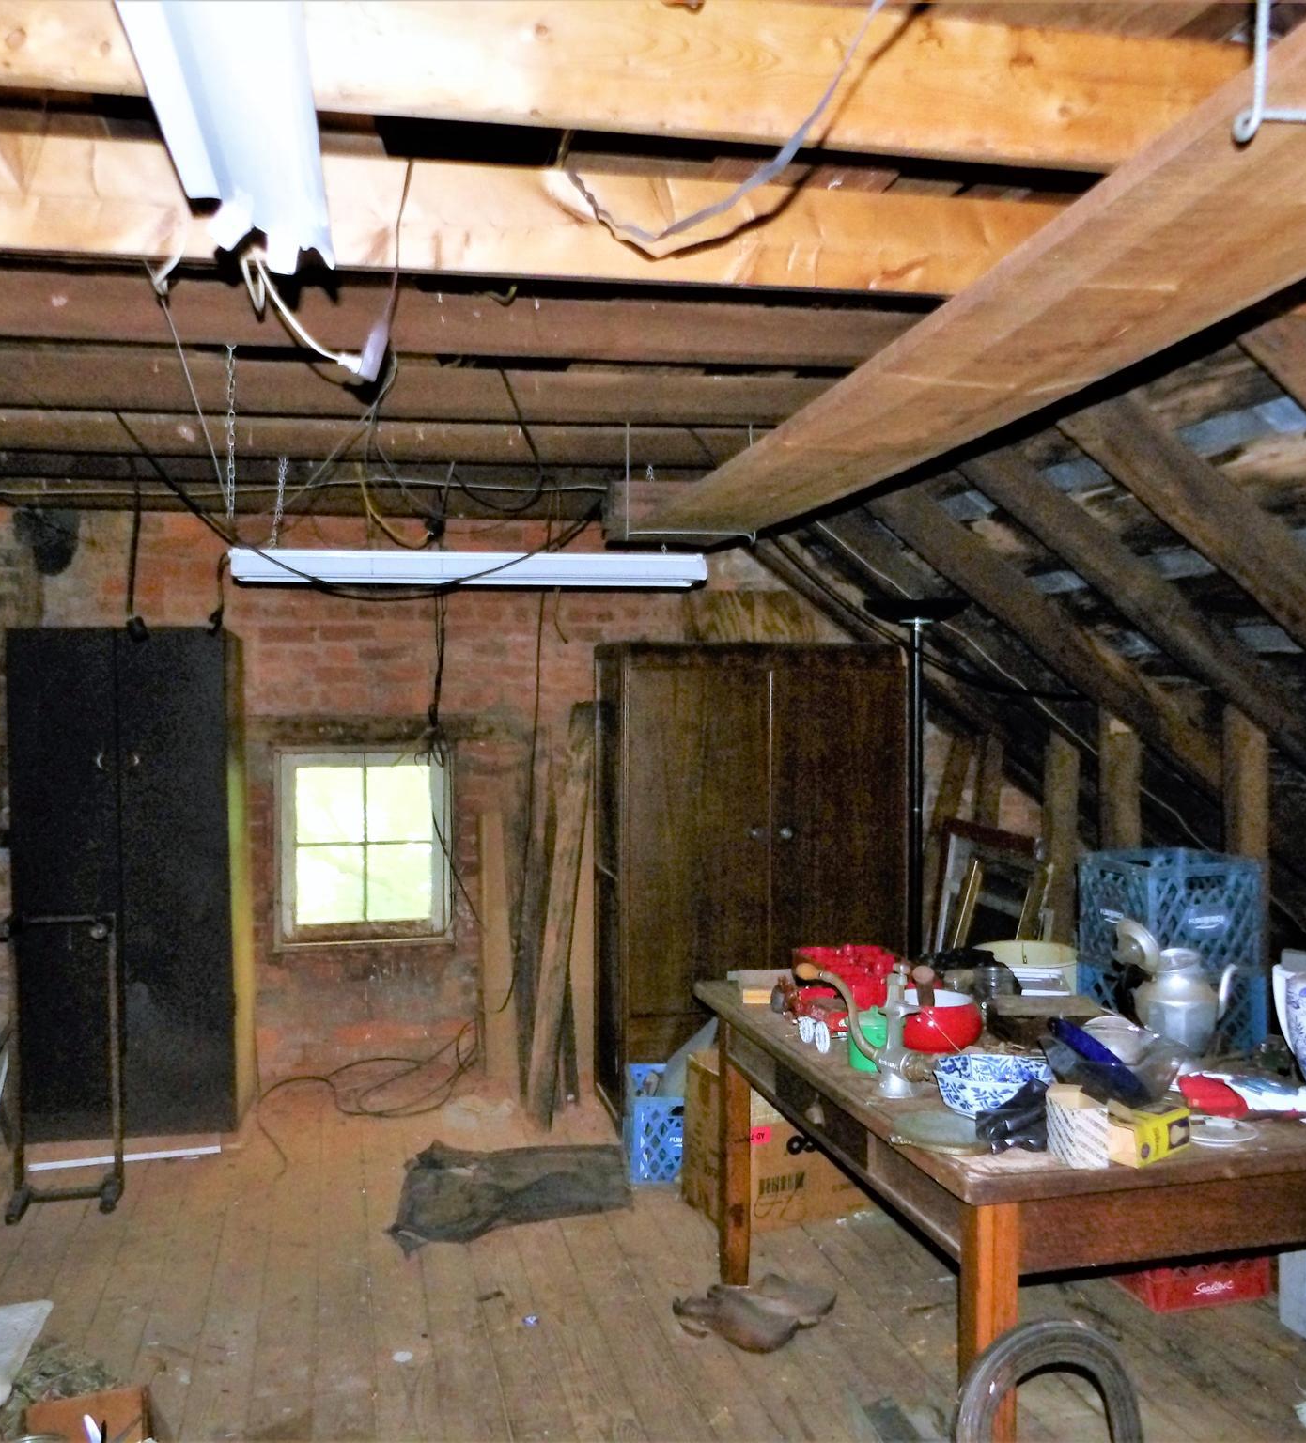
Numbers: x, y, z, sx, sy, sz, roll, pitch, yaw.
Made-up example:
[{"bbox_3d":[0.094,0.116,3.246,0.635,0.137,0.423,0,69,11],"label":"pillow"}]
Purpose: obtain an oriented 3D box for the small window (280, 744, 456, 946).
[{"bbox_3d":[-1.165,0.499,5.394,0.680,0.785,0.090,-1,3,-10],"label":"small window"}]

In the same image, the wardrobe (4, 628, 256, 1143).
[{"bbox_3d":[-1.879,0.569,4.882,0.725,1.790,0.420,-1,3,-7],"label":"wardrobe"}]

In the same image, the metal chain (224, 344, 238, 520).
[{"bbox_3d":[-0.699,-0.479,2.208,0.016,0.310,0.016,-1,3,-13],"label":"metal chain"}]

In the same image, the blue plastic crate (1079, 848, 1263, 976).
[{"bbox_3d":[1.369,0.512,3.567,0.330,0.280,0.325,-1,3,-17],"label":"blue plastic crate"}]

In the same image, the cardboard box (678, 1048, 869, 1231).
[{"bbox_3d":[0.393,1.258,4.124,0.510,0.455,0.310,-2,3,-25],"label":"cardboard box"}]

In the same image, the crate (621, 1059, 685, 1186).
[{"bbox_3d":[0.083,1.332,4.450,0.330,0.278,0.335,-1,3,-7],"label":"crate"}]

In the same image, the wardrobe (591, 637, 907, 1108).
[{"bbox_3d":[0.347,0.580,5.011,1.032,1.715,0.610,-1,3,-11],"label":"wardrobe"}]

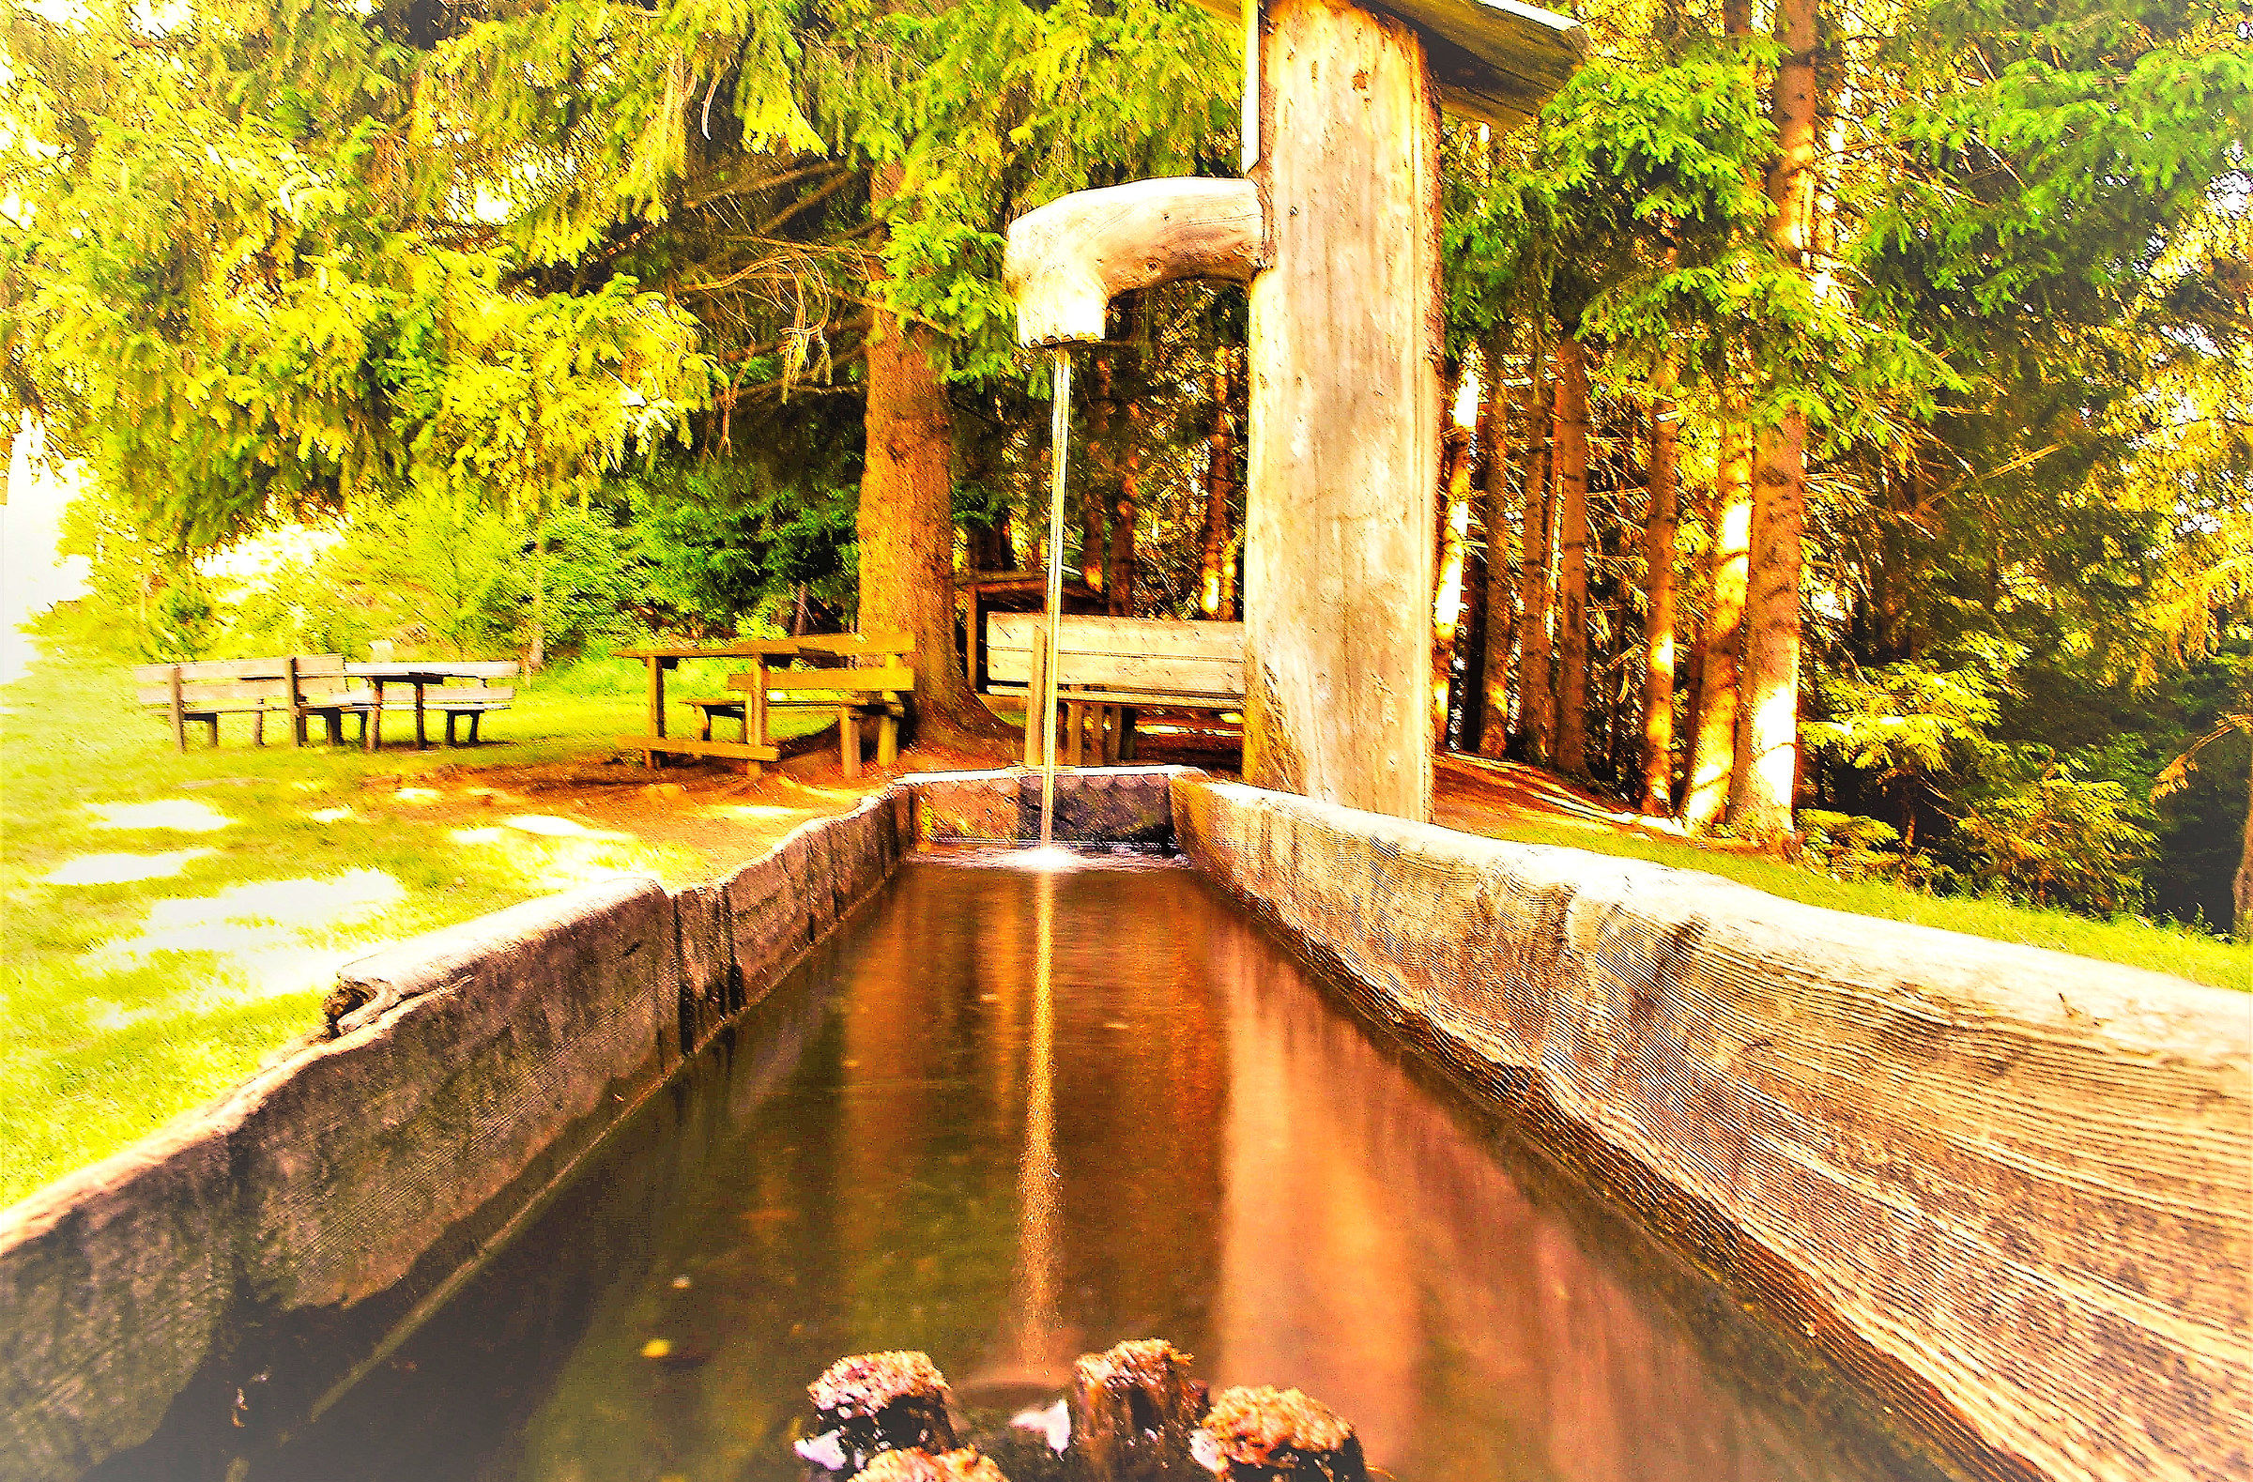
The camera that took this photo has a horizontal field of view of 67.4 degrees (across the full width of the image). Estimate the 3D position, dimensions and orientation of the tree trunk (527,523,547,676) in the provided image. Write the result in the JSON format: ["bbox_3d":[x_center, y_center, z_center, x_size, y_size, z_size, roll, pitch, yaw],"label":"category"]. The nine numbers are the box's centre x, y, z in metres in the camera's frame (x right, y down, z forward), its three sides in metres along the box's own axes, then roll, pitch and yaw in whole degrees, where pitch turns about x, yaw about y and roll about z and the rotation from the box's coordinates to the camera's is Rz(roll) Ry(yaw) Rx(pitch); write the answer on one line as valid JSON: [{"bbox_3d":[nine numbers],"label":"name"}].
[{"bbox_3d":[-7.950,-1.960,22.800,0.220,2.100,0.220,1,1,0],"label":"tree trunk"}]

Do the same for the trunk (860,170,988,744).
[{"bbox_3d":[-1.390,-1.900,11.400,0.720,3.850,0.720,1,1,0],"label":"trunk"}]

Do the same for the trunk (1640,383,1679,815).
[{"bbox_3d":[2.970,-0.790,9.400,0.170,2.450,0.170,1,1,0],"label":"trunk"}]

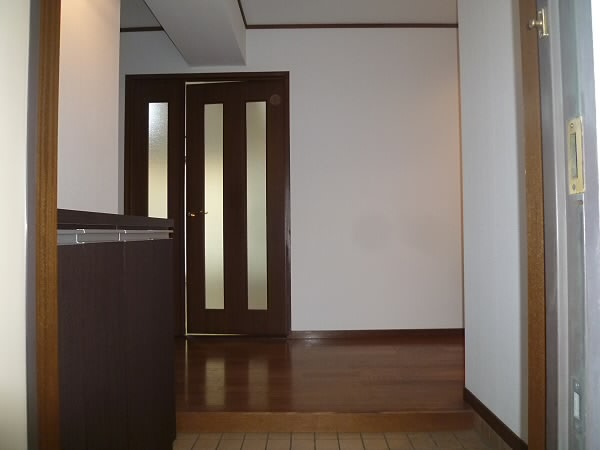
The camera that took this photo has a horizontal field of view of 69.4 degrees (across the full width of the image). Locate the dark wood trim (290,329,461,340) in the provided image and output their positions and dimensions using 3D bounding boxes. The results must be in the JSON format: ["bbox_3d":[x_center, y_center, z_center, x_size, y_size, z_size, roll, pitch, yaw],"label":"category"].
[{"bbox_3d":[0.577,0.816,3.249,1.314,0.063,0.020,0,-2,1],"label":"dark wood trim"}]

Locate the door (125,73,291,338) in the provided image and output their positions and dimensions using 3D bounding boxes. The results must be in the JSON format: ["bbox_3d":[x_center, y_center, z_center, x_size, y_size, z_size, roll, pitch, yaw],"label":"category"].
[{"bbox_3d":[-0.715,-0.159,3.353,1.285,2.035,0.080,0,-2,1],"label":"door"}]

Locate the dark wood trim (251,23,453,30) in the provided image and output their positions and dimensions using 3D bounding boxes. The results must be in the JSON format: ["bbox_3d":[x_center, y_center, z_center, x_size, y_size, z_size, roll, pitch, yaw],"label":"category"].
[{"bbox_3d":[0.402,-1.540,3.352,1.642,0.034,0.025,0,-2,1],"label":"dark wood trim"}]

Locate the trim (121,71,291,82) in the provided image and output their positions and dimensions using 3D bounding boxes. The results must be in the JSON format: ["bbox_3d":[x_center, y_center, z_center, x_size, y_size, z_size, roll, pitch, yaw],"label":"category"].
[{"bbox_3d":[-0.721,-1.145,3.365,1.285,0.064,0.050,0,-2,1],"label":"trim"}]

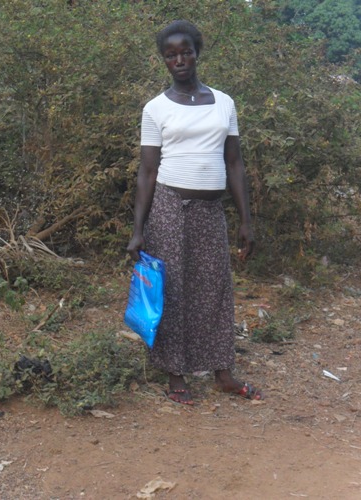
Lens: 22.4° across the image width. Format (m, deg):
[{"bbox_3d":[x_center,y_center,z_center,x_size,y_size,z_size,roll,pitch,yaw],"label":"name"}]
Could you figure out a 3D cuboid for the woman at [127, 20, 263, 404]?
[{"bbox_3d":[0.057,-0.156,3.974,0.560,1.650,0.370,-4,9,-22],"label":"woman"}]

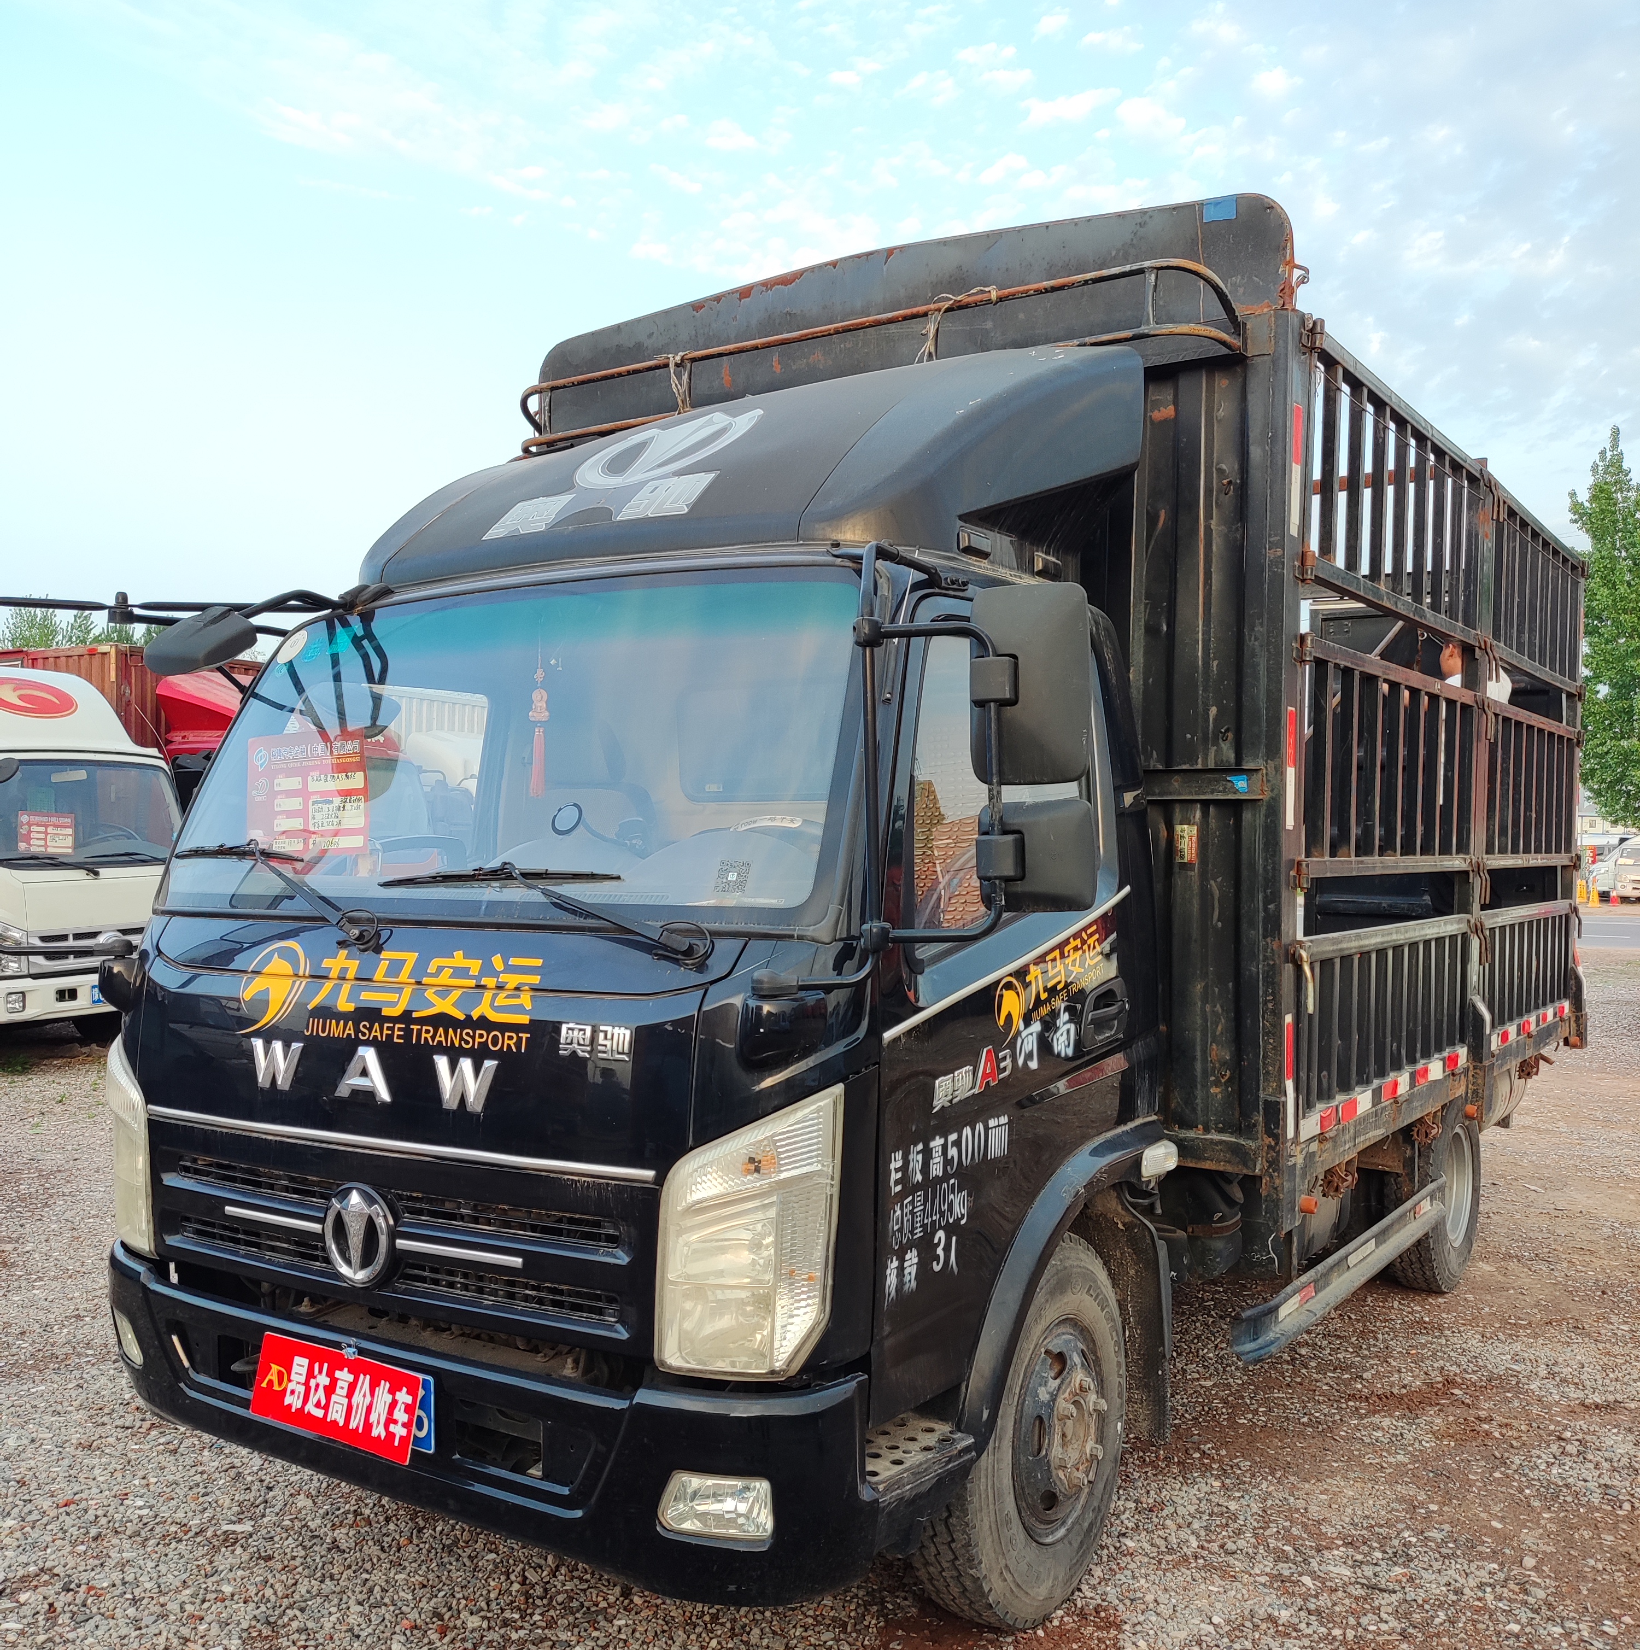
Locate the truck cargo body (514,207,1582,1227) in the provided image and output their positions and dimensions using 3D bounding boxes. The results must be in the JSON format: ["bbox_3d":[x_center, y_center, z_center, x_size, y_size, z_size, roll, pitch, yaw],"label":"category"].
[{"bbox_3d":[1.277,-0.264,6.170,2.430,2.500,4.240,1,0,35],"label":"truck cargo body"}]

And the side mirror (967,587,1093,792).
[{"bbox_3d":[0.352,-0.226,2.613,0.195,0.320,0.090,-1,-1,22],"label":"side mirror"}]

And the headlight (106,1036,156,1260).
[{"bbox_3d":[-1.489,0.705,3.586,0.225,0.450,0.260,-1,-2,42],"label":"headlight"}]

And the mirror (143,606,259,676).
[{"bbox_3d":[-1.388,-0.418,3.557,0.210,0.130,0.160,-1,-1,34],"label":"mirror"}]

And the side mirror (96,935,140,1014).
[{"bbox_3d":[-1.583,0.349,3.619,0.120,0.160,0.120,-1,-1,34],"label":"side mirror"}]

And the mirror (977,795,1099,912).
[{"bbox_3d":[0.360,0.046,2.603,0.190,0.185,0.090,-1,-1,22],"label":"mirror"}]

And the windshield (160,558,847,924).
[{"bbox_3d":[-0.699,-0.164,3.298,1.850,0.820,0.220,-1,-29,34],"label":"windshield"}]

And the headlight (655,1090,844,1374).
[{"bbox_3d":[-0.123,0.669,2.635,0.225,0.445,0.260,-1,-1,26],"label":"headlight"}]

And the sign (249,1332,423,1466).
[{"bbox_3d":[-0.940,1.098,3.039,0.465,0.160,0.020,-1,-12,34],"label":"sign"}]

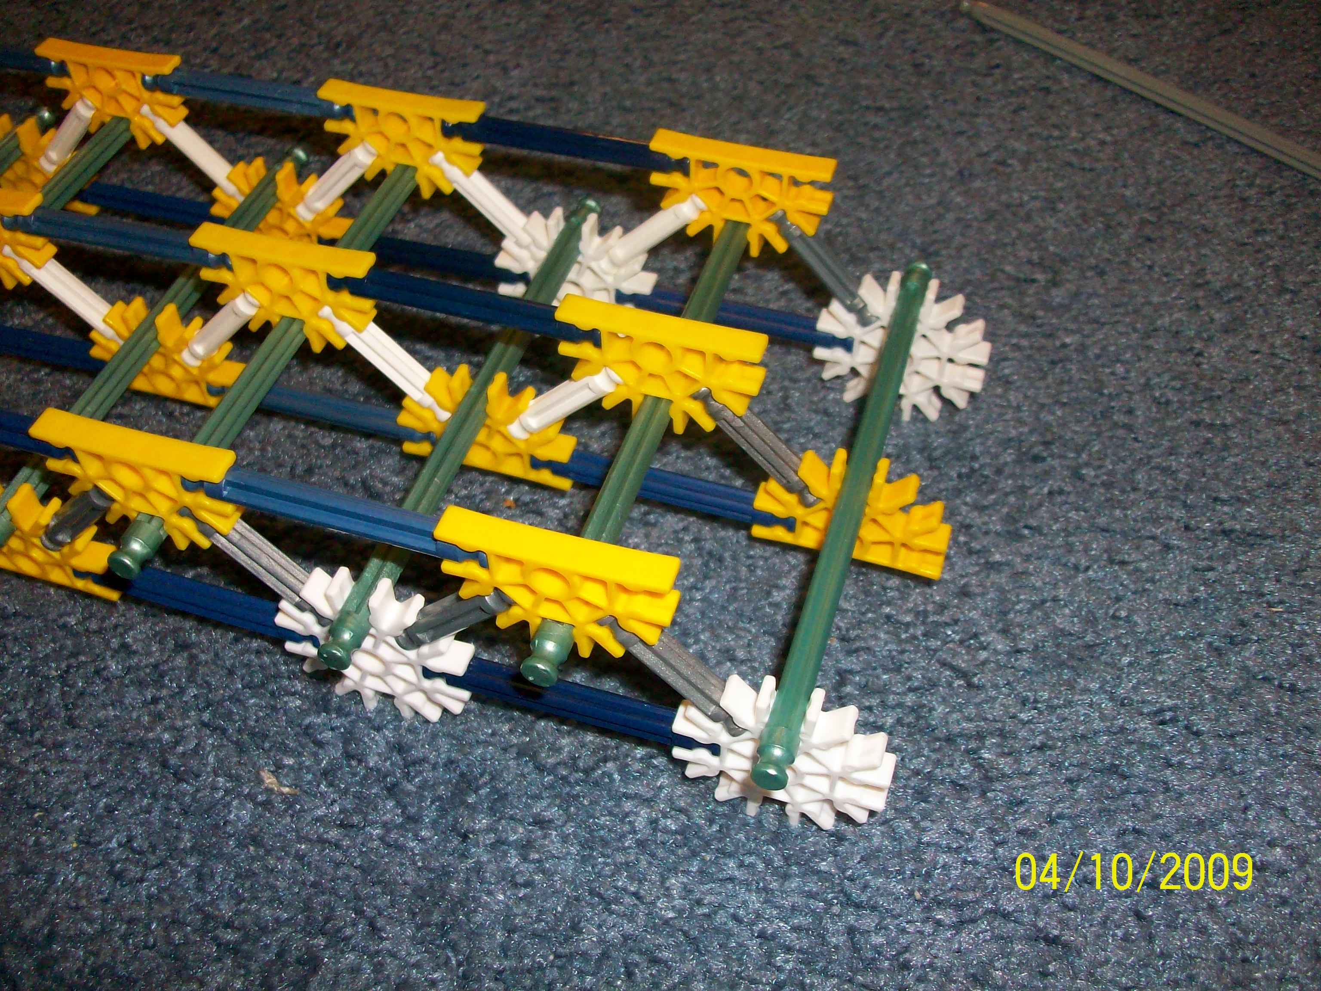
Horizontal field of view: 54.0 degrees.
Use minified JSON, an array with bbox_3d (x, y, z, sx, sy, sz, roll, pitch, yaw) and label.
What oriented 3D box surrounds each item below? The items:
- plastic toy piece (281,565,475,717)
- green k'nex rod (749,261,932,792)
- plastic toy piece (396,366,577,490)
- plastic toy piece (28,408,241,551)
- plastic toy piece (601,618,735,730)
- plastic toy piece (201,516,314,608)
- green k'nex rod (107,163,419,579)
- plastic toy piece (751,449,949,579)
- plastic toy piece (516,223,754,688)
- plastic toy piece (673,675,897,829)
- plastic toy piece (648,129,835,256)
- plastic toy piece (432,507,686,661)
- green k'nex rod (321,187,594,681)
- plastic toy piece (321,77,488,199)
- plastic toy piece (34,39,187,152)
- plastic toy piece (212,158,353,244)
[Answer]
[{"bbox_3d":[-0.052,0.028,0.237,0.037,0.037,0.006,13,51,13],"label":"plastic toy piece"},{"bbox_3d":[0.037,-0.003,0.241,0.006,0.006,0.129,13,51,13],"label":"green k'nex rod"},{"bbox_3d":[-0.035,-0.015,0.262,0.037,0.024,0.006,13,51,13],"label":"plastic toy piece"},{"bbox_3d":[-0.086,-0.001,0.220,0.037,0.024,0.006,13,51,13],"label":"plastic toy piece"},{"bbox_3d":[0.003,0.027,0.209,0.006,0.033,0.006,-24,33,44],"label":"plastic toy piece"},{"bbox_3d":[-0.069,0.011,0.226,0.006,0.033,0.006,-25,32,44],"label":"plastic toy piece"},{"bbox_3d":[-0.071,-0.036,0.258,0.006,0.006,0.129,13,52,13],"label":"green k'nex rod"},{"bbox_3d":[0.037,0.002,0.246,0.037,0.024,0.006,13,51,13],"label":"plastic toy piece"},{"bbox_3d":[0.001,-0.019,0.241,0.006,0.006,0.129,13,51,13],"label":"plastic toy piece"},{"bbox_3d":[0.021,0.044,0.219,0.037,0.037,0.006,13,51,13],"label":"plastic toy piece"},{"bbox_3d":[0.017,-0.061,0.268,0.037,0.023,0.006,13,51,13],"label":"plastic toy piece"},{"bbox_3d":[-0.015,0.015,0.203,0.037,0.023,0.006,12,51,12],"label":"plastic toy piece"},{"bbox_3d":[-0.035,-0.020,0.254,0.006,0.006,0.128,13,51,12],"label":"green k'nex rod"},{"bbox_3d":[-0.055,-0.077,0.285,0.037,0.023,0.006,12,50,13],"label":"plastic toy piece"},{"bbox_3d":[-0.125,-0.093,0.304,0.037,0.023,0.006,13,50,16],"label":"plastic toy piece"},{"bbox_3d":[-0.090,-0.069,0.310,0.037,0.024,0.006,13,51,13],"label":"plastic toy piece"}]

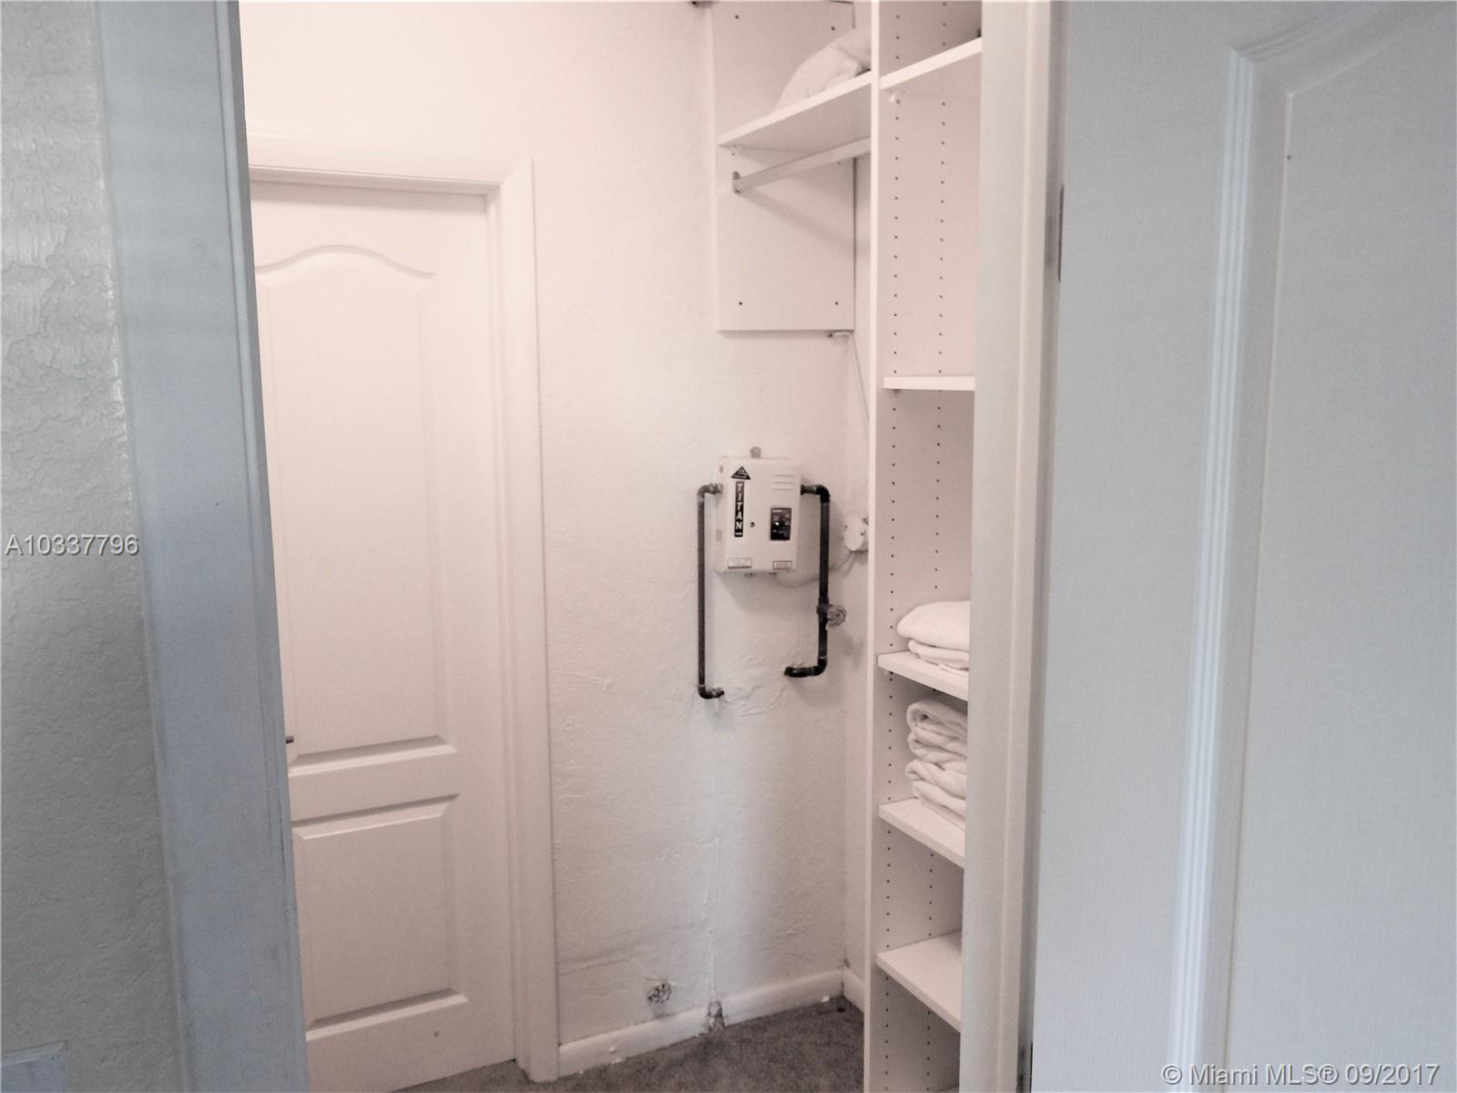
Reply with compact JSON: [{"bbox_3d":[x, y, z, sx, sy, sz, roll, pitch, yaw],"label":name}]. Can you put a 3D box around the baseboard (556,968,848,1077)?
[{"bbox_3d":[-0.050,1.150,2.870,0.769,0.076,0.020,-4,9,-26],"label":"baseboard"}]

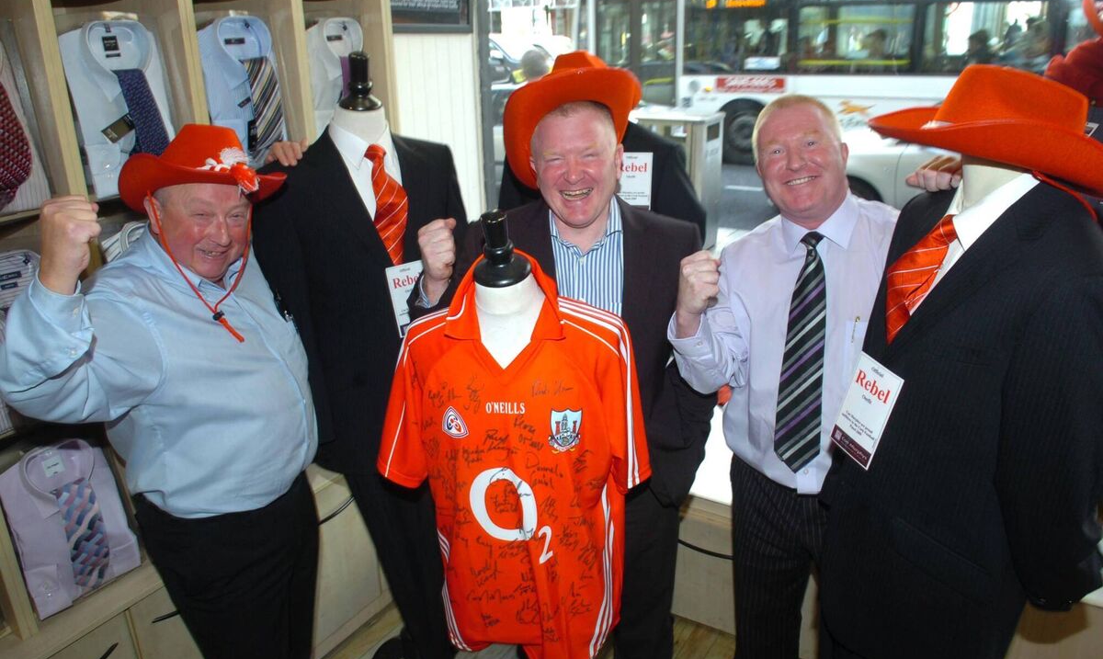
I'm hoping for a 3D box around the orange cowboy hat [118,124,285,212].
[{"bbox_3d":[-0.627,-0.289,1.373,0.280,0.160,0.350,-19,13,-42],"label":"orange cowboy hat"}]

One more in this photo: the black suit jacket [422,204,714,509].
[{"bbox_3d":[0.046,0.080,1.688,0.600,0.750,0.360,-1,18,0],"label":"black suit jacket"}]

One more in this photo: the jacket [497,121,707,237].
[{"bbox_3d":[0.125,-0.163,1.977,0.510,0.780,0.280,1,18,8],"label":"jacket"}]

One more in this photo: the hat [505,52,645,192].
[{"bbox_3d":[0.042,-0.432,1.490,0.280,0.160,0.350,-16,-22,0],"label":"hat"}]

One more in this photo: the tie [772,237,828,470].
[{"bbox_3d":[0.514,0.059,1.558,0.100,0.510,0.060,2,18,11],"label":"tie"}]

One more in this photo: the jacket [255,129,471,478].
[{"bbox_3d":[-0.404,-0.061,1.712,0.500,0.780,0.280,-11,20,-27],"label":"jacket"}]

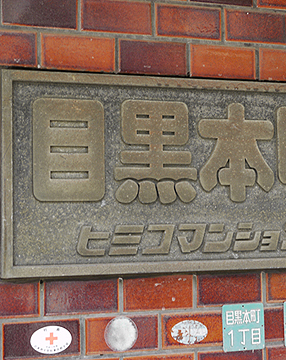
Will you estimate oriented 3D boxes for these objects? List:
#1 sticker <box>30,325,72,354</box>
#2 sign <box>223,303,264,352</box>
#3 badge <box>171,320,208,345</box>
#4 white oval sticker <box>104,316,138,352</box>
[{"bbox_3d":[-0.110,0.192,0.831,0.051,0.034,0.004,0,-4,-18],"label":"sticker"},{"bbox_3d":[0.134,0.193,0.909,0.059,0.060,0.007,0,-4,-18],"label":"sign"},{"bbox_3d":[0.060,0.195,0.886,0.051,0.032,0.004,0,-4,-18],"label":"badge"},{"bbox_3d":[-0.026,0.190,0.857,0.044,0.044,0.006,0,-4,-18],"label":"white oval sticker"}]

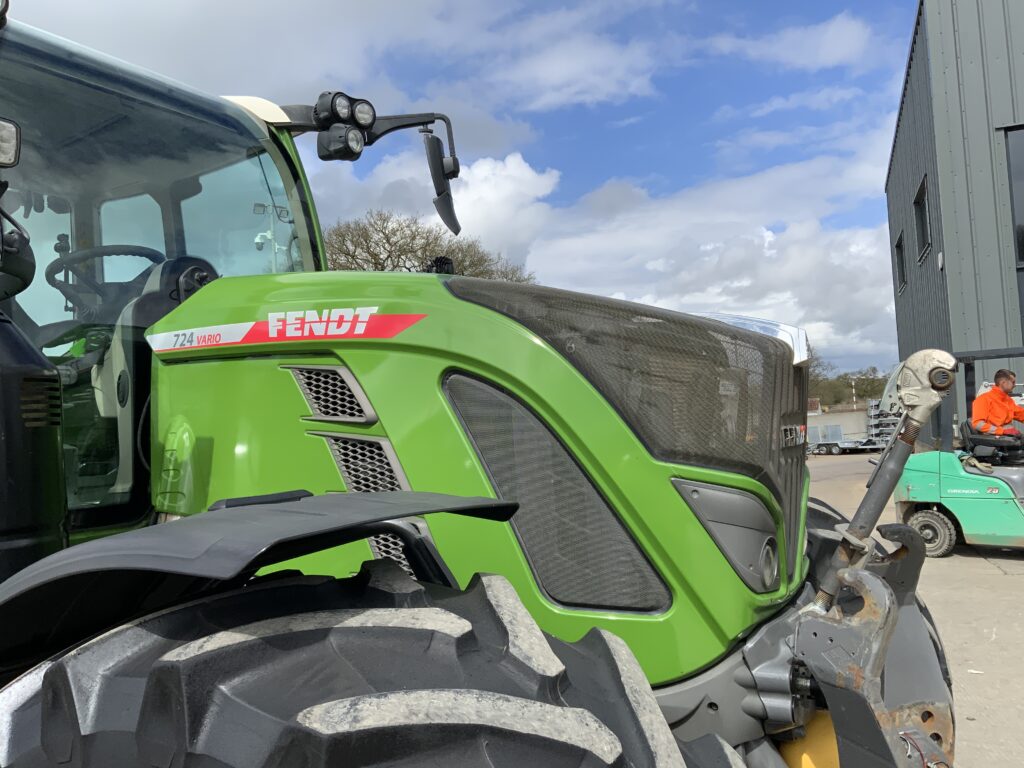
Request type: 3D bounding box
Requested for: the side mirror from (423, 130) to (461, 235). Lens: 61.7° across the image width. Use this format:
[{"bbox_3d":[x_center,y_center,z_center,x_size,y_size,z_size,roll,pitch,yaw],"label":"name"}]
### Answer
[{"bbox_3d":[-0.308,-0.881,3.750,0.130,0.430,0.220,-11,-3,-1],"label":"side mirror"}]

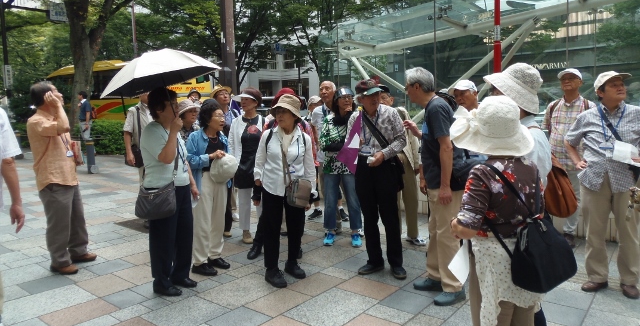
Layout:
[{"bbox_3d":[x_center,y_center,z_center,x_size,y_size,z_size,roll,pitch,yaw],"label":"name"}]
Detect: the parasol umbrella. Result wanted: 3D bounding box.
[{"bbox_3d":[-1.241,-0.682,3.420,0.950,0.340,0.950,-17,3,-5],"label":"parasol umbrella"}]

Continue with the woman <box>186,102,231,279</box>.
[{"bbox_3d":[-0.990,0.196,3.898,0.360,1.510,0.440,4,7,41],"label":"woman"}]

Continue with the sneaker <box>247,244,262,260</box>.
[{"bbox_3d":[-0.616,0.847,4.270,0.100,0.120,0.260,2,6,27],"label":"sneaker"}]

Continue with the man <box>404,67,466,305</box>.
[{"bbox_3d":[0.843,0.157,3.260,0.440,1.660,0.490,-1,6,-3],"label":"man"}]

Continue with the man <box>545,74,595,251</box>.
[{"bbox_3d":[2.475,-0.053,4.420,0.510,1.730,0.320,1,6,23],"label":"man"}]

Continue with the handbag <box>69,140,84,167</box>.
[{"bbox_3d":[-2.319,-0.090,4.200,0.250,0.280,0.130,-3,6,-20],"label":"handbag"}]

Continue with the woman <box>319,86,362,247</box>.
[{"bbox_3d":[0.212,0.020,4.580,0.500,1.620,0.360,-1,6,-5],"label":"woman"}]

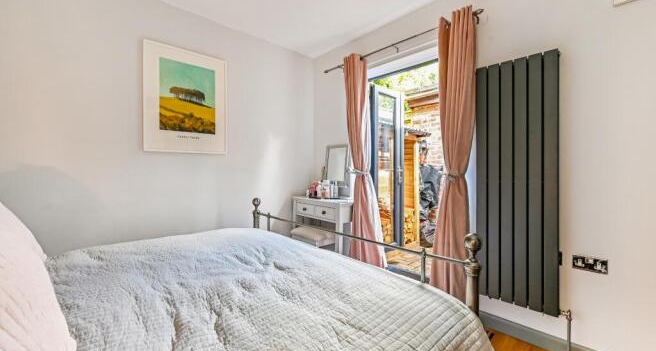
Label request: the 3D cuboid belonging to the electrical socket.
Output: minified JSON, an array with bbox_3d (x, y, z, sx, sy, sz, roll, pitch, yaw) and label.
[{"bbox_3d":[1.530,0.519,1.485,0.012,0.086,0.147,-1,1,-44],"label":"electrical socket"}]

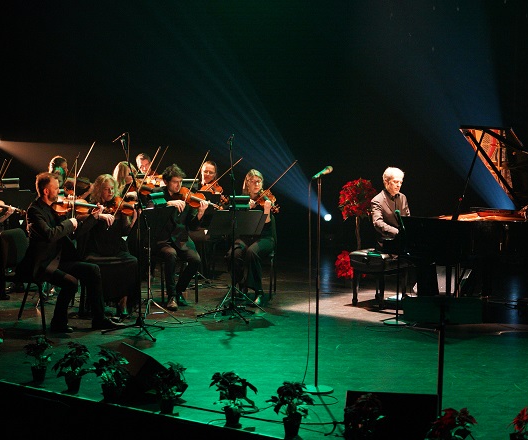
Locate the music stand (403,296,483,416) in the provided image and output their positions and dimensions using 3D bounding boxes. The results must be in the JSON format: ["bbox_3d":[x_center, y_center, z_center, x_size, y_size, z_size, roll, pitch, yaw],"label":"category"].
[{"bbox_3d":[1.132,0.932,8.285,0.510,0.910,0.450,0,7,2],"label":"music stand"}]

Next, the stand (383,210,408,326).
[{"bbox_3d":[1.225,0.433,11.715,0.250,1.050,0.250,0,7,0],"label":"stand"}]

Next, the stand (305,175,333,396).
[{"bbox_3d":[0.392,0.455,9.303,0.250,1.600,0.250,0,7,0],"label":"stand"}]

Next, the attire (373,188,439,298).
[{"bbox_3d":[1.338,0.227,12.400,0.700,1.050,0.520,4,8,28],"label":"attire"}]

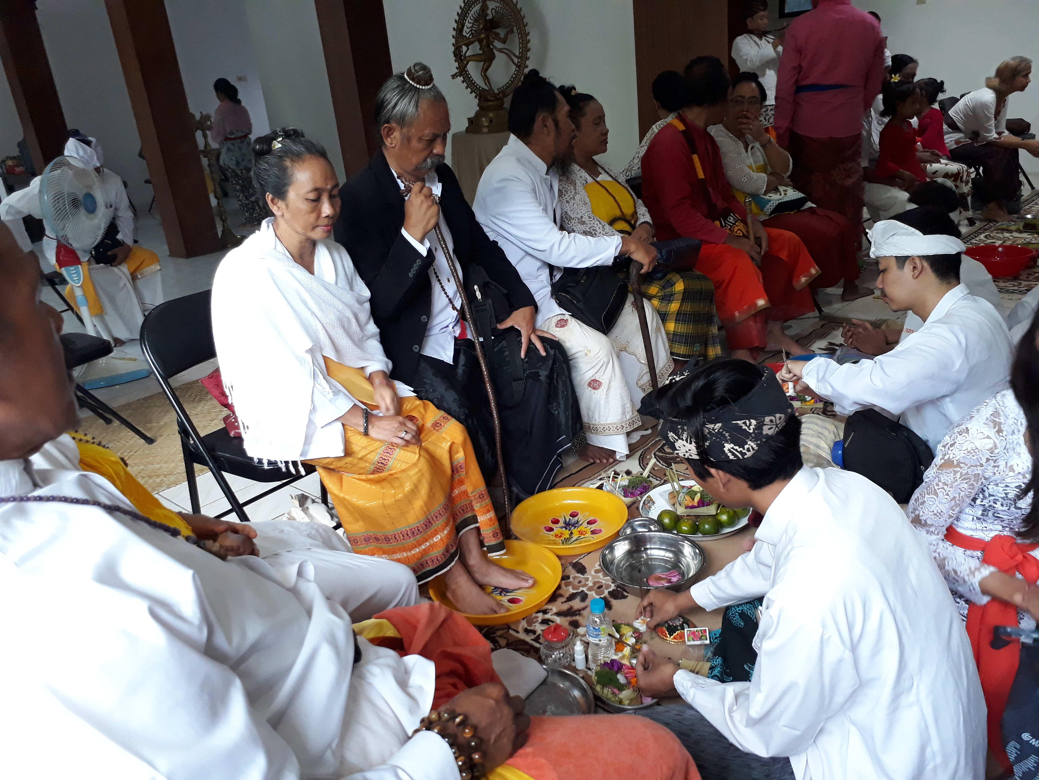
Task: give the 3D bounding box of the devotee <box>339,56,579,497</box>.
[{"bbox_3d":[-0.235,-0.261,2.428,0.710,1.335,0.510,13,28,38],"label":"devotee"}]

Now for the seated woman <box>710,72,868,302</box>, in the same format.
[{"bbox_3d":[1.269,-0.993,4.122,0.780,1.165,0.480,10,27,35],"label":"seated woman"}]

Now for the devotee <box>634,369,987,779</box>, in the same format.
[{"bbox_3d":[0.426,0.350,1.327,0.700,0.850,0.580,9,25,34],"label":"devotee"}]

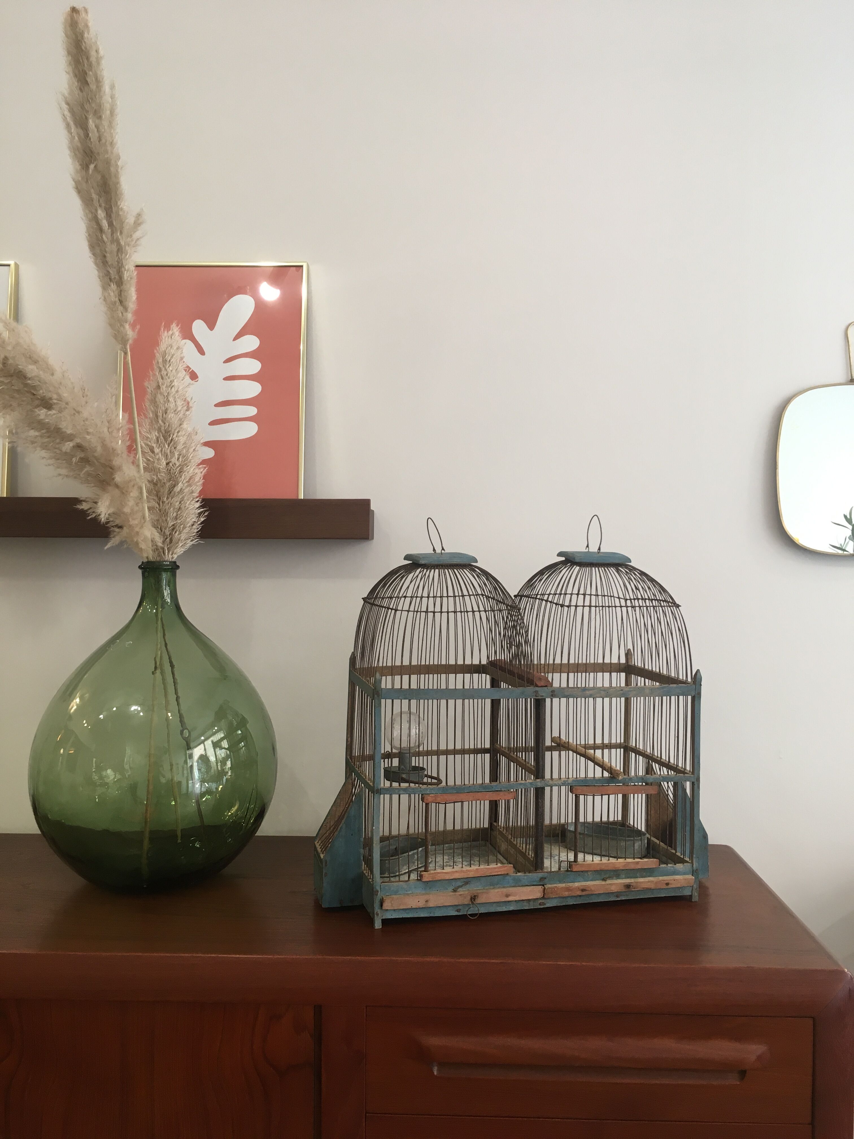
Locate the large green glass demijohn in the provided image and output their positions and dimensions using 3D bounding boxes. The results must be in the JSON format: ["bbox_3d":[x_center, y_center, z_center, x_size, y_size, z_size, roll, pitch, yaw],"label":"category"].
[{"bbox_3d":[-0.398,0.225,1.403,0.348,0.462,0.348,1,2,2],"label":"large green glass demijohn"}]

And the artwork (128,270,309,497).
[{"bbox_3d":[-0.349,-0.298,1.554,0.308,0.406,0.020,1,-3,2],"label":"artwork"}]

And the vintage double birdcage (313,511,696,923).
[{"bbox_3d":[0.135,0.194,1.384,0.567,0.534,0.235,0,2,-13],"label":"vintage double birdcage"}]

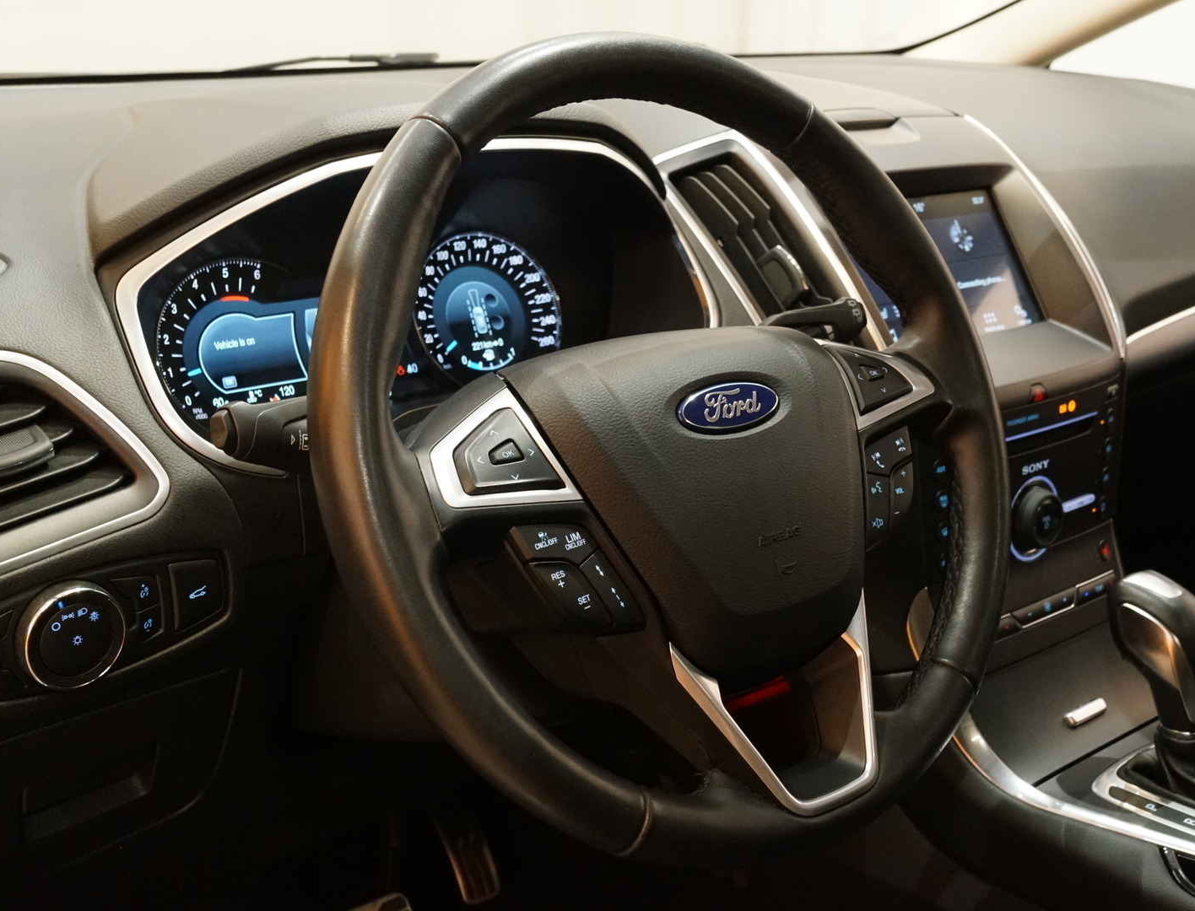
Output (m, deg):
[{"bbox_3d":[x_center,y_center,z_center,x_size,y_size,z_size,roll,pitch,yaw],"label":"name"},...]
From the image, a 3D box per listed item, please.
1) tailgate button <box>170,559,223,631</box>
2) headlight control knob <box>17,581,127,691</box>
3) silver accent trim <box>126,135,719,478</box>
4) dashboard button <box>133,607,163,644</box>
[{"bbox_3d":[-0.215,0.072,0.725,0.028,0.037,0.010,-15,17,-41],"label":"tailgate button"},{"bbox_3d":[-0.259,0.088,0.670,0.051,0.051,0.020,-15,17,-41],"label":"headlight control knob"},{"bbox_3d":[-0.072,-0.092,0.766,0.385,0.172,0.060,-12,12,-35],"label":"silver accent trim"},{"bbox_3d":[-0.235,0.086,0.709,0.017,0.017,0.010,-15,17,-41],"label":"dashboard button"}]

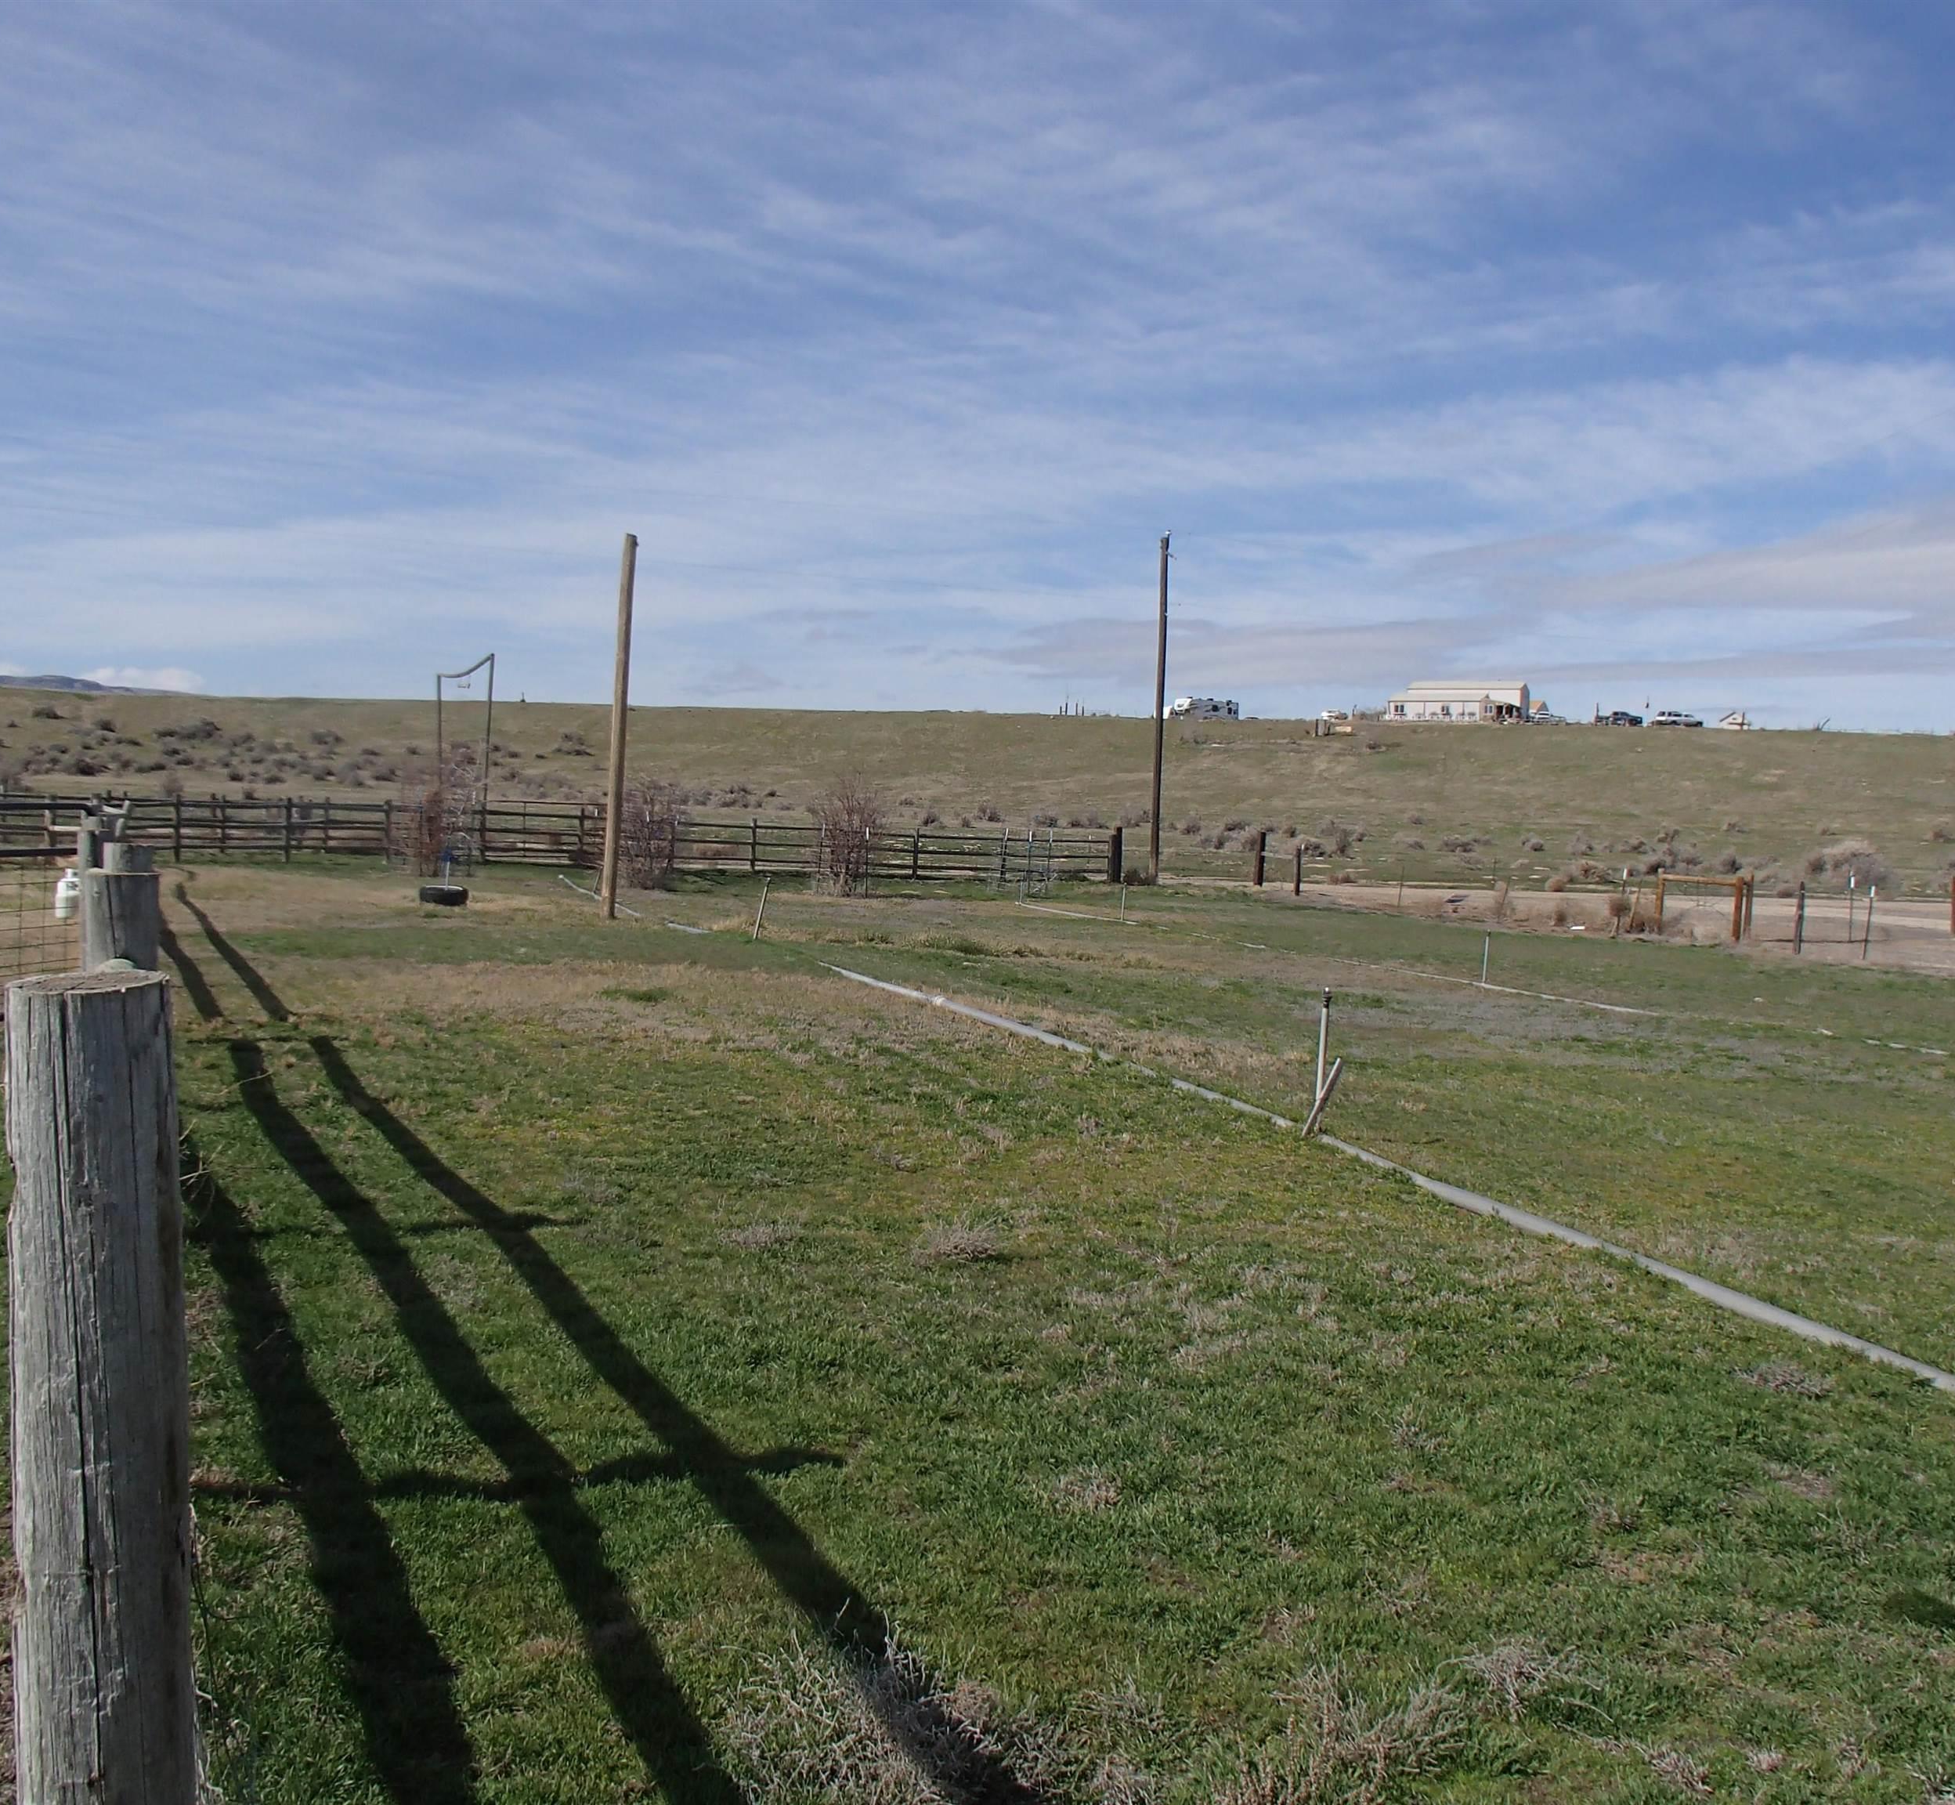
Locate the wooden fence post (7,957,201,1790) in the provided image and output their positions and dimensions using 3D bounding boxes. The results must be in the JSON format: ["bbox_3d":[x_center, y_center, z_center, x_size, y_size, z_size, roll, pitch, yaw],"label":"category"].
[{"bbox_3d":[-0.902,0.719,2.004,0.178,1.290,0.178,1,5,0],"label":"wooden fence post"}]

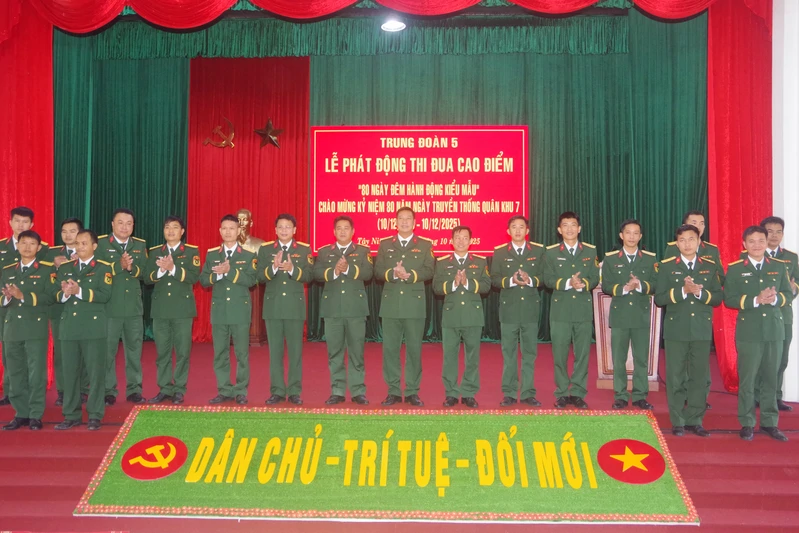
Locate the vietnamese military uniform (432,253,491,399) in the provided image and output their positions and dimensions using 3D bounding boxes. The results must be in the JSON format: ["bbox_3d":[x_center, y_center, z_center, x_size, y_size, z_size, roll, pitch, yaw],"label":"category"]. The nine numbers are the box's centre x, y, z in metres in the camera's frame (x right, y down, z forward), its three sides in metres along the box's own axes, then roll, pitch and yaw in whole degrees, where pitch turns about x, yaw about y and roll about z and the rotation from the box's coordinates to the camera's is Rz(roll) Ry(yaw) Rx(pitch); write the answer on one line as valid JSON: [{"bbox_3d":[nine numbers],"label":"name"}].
[{"bbox_3d":[0.552,0.534,6.137,0.518,1.304,0.380,0,-1,6],"label":"vietnamese military uniform"}]

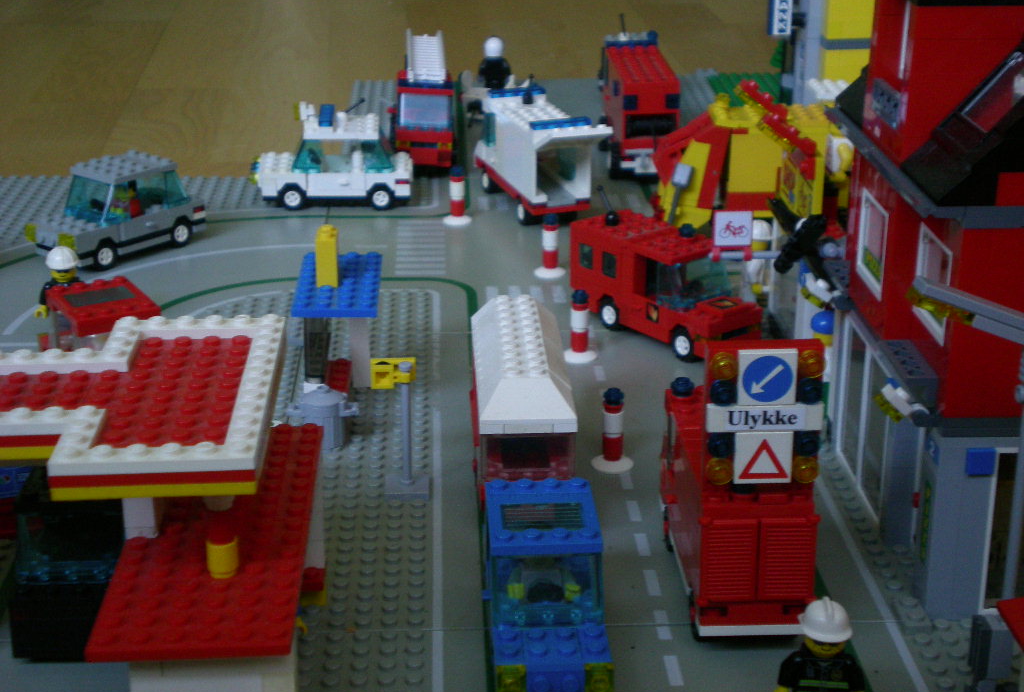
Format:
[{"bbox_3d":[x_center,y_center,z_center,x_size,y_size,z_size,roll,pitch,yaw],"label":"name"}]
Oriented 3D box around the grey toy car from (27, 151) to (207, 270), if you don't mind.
[{"bbox_3d":[-0.199,-0.069,0.838,0.034,0.046,0.086,16,26,34],"label":"grey toy car"}]

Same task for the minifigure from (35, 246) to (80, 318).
[{"bbox_3d":[-0.195,-0.023,0.726,0.025,0.043,0.017,-3,22,-8],"label":"minifigure"}]

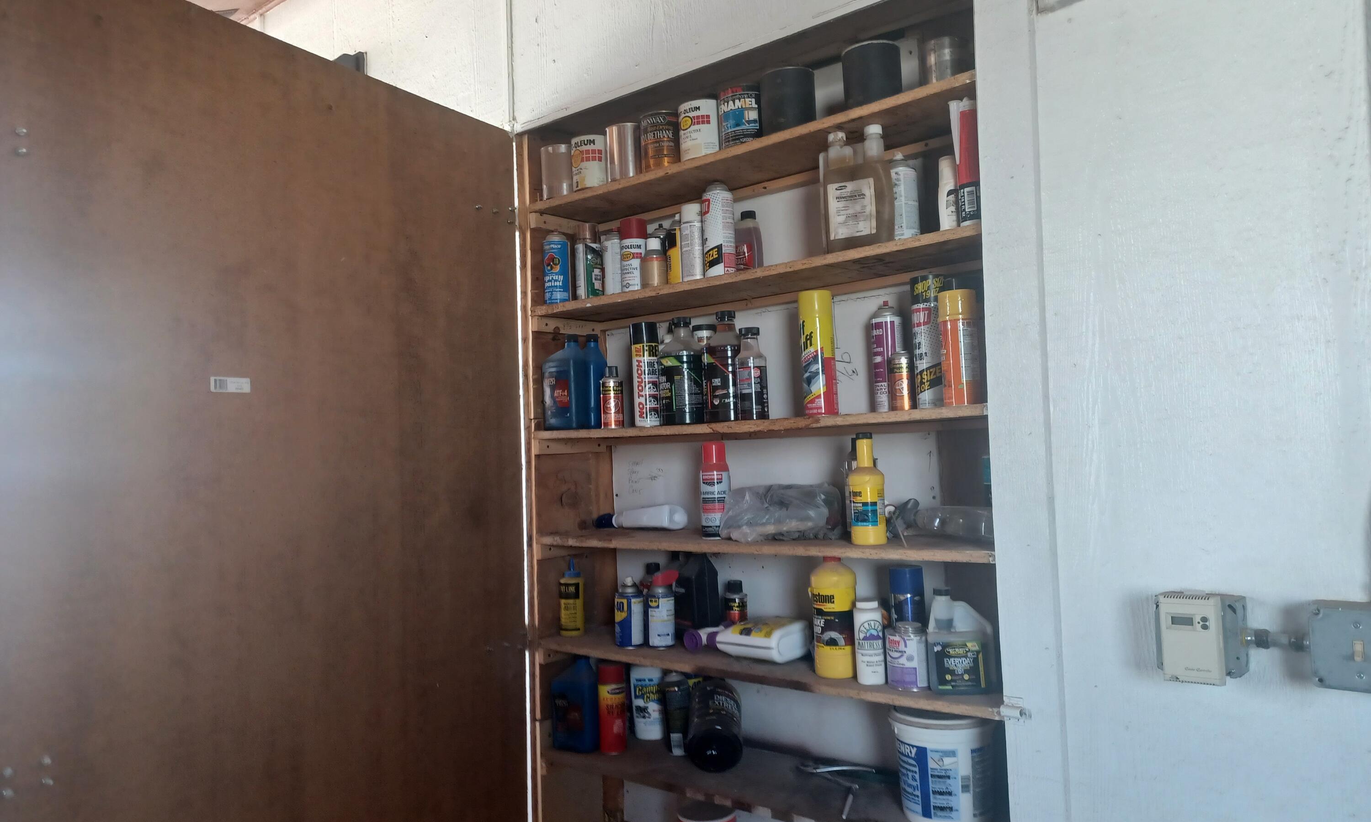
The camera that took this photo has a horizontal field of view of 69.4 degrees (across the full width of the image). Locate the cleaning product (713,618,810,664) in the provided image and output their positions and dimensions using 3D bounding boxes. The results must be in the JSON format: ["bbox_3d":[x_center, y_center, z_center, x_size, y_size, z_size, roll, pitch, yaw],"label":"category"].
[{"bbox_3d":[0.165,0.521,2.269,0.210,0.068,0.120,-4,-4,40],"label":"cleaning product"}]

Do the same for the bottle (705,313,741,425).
[{"bbox_3d":[0.084,-0.092,2.079,0.096,0.233,0.096,-2,-4,0],"label":"bottle"}]

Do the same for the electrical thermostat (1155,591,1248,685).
[{"bbox_3d":[0.696,0.306,1.342,0.103,0.109,0.076,-4,-4,41],"label":"electrical thermostat"}]

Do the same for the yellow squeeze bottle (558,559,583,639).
[{"bbox_3d":[-0.290,0.473,2.515,0.062,0.189,0.062,-2,-3,0],"label":"yellow squeeze bottle"}]

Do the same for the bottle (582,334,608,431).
[{"bbox_3d":[-0.240,-0.066,2.386,0.108,0.227,0.063,-4,-4,41],"label":"bottle"}]

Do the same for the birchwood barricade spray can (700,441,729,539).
[{"bbox_3d":[0.066,0.174,2.129,0.060,0.210,0.060,-2,-4,0],"label":"birchwood barricade spray can"}]

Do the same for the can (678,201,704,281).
[{"bbox_3d":[0.018,-0.379,2.261,0.052,0.184,0.052,-2,-3,0],"label":"can"}]

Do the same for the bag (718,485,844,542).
[{"bbox_3d":[0.197,0.212,2.044,0.220,0.115,0.120,-5,-5,40],"label":"bag"}]

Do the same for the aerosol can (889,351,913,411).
[{"bbox_3d":[0.388,-0.059,1.790,0.044,0.112,0.044,-2,-4,12],"label":"aerosol can"}]

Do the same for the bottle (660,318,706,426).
[{"bbox_3d":[-0.008,-0.085,2.149,0.096,0.233,0.096,-2,-4,0],"label":"bottle"}]

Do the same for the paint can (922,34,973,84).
[{"bbox_3d":[0.475,-0.609,1.798,0.080,0.114,0.080,-2,-4,0],"label":"paint can"}]

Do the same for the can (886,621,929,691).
[{"bbox_3d":[0.396,0.436,1.766,0.072,0.109,0.072,-2,-3,0],"label":"can"}]

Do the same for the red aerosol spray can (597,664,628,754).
[{"bbox_3d":[-0.182,0.741,2.467,0.067,0.203,0.067,-2,-3,0],"label":"red aerosol spray can"}]

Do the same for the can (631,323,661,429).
[{"bbox_3d":[-0.091,-0.082,2.280,0.065,0.241,0.065,-2,-3,0],"label":"can"}]

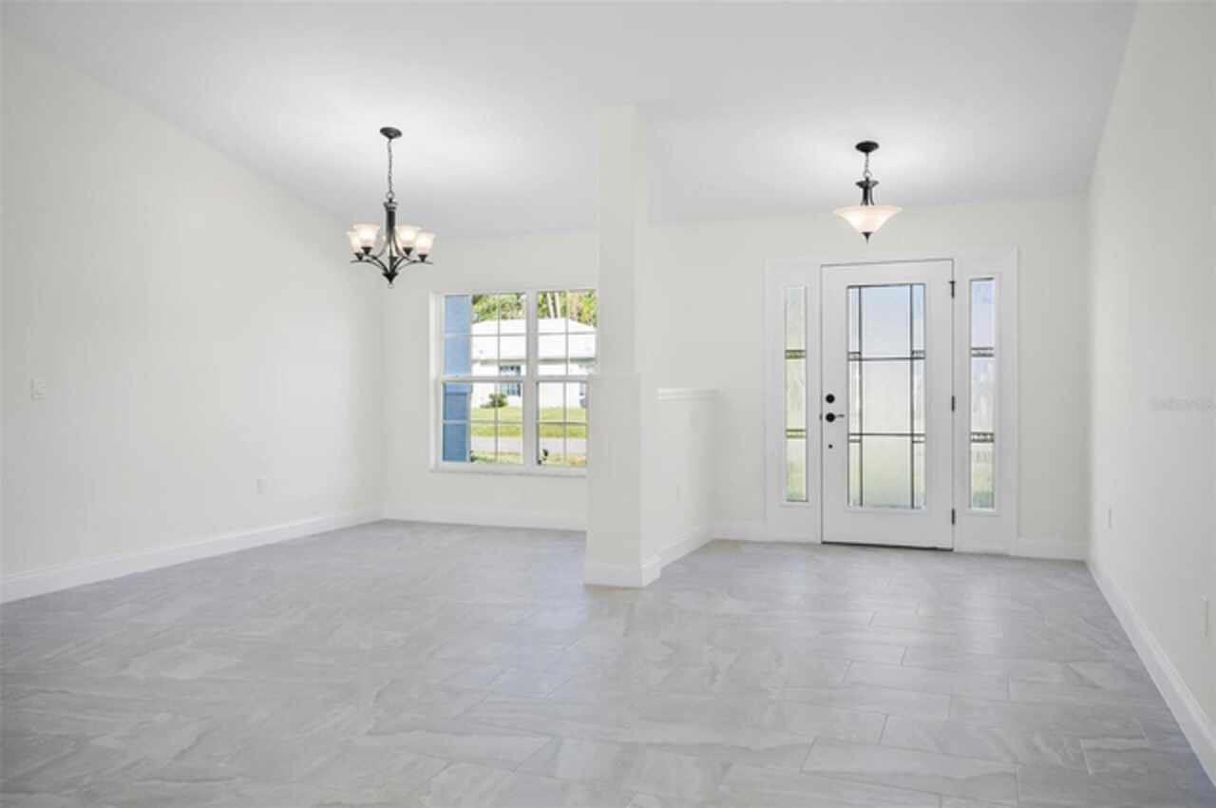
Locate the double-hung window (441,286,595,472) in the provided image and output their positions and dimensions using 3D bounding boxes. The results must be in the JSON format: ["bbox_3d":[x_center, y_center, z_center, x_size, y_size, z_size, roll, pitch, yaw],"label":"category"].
[{"bbox_3d":[-0.675,-0.192,7.530,1.850,1.570,0.090,0,1,23],"label":"double-hung window"}]

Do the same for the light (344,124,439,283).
[{"bbox_3d":[-1.418,-1.291,5.730,0.575,1.030,0.560,0,1,0],"label":"light"}]

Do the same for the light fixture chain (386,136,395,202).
[{"bbox_3d":[-1.418,-1.539,5.730,0.045,0.430,0.045,0,1,23],"label":"light fixture chain"}]

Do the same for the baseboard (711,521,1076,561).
[{"bbox_3d":[2.011,0.982,6.333,2.540,0.137,0.018,0,1,23],"label":"baseboard"}]

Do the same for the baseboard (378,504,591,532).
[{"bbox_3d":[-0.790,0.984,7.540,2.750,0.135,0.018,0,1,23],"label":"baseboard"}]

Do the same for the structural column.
[{"bbox_3d":[0.095,-0.341,5.376,0.355,2.840,0.360,0,1,23],"label":"structural column"}]

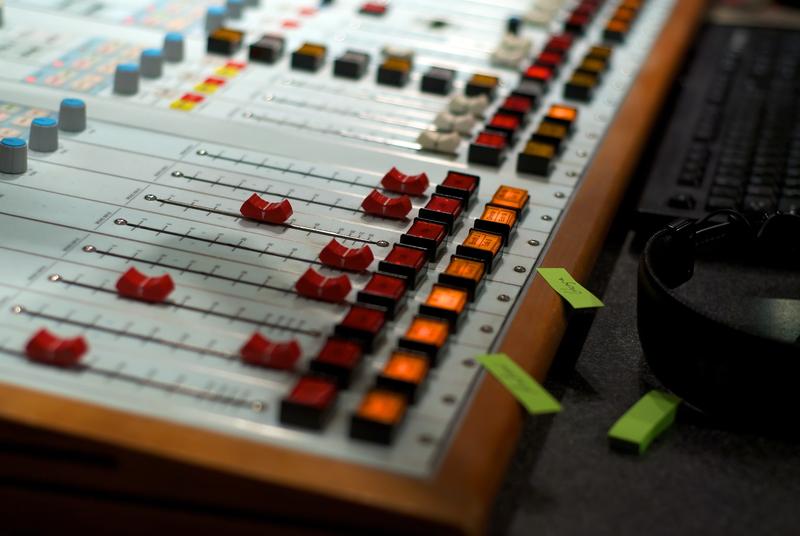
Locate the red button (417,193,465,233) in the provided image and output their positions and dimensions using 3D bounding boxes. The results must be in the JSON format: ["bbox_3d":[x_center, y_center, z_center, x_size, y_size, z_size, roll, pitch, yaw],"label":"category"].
[{"bbox_3d":[0.021,-0.026,0.831,0.016,0.010,0.023,11,25,12],"label":"red button"}]

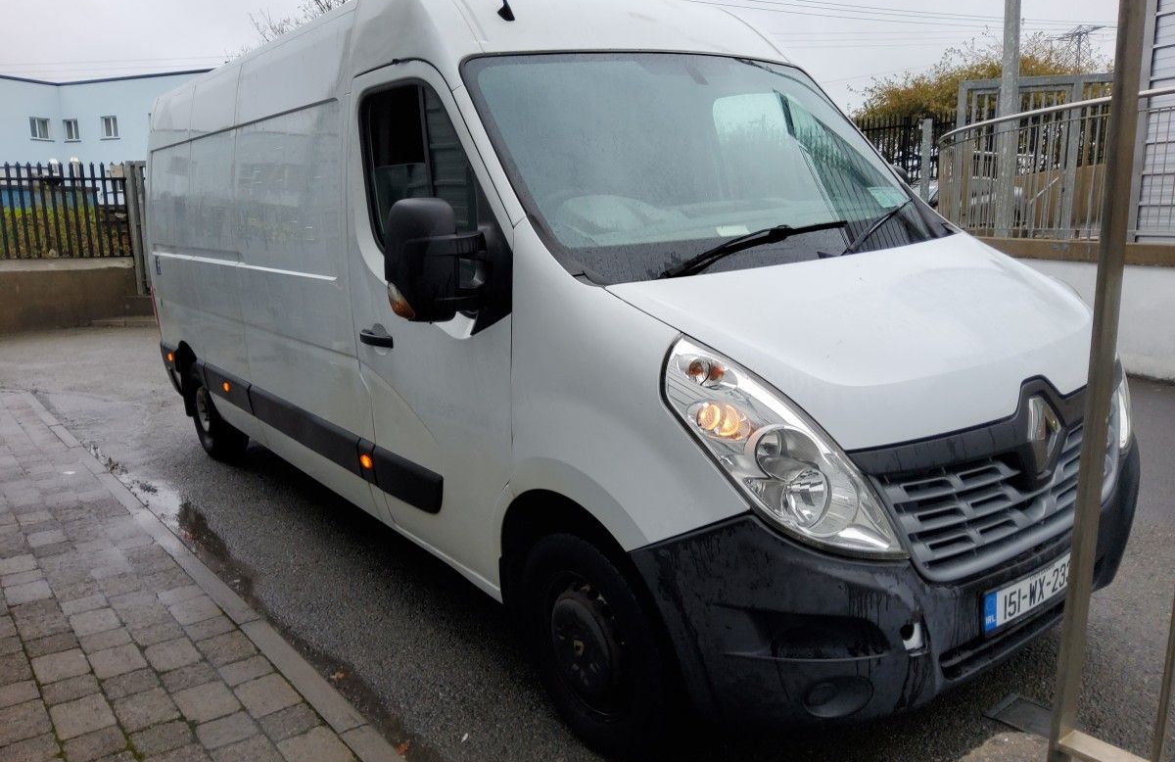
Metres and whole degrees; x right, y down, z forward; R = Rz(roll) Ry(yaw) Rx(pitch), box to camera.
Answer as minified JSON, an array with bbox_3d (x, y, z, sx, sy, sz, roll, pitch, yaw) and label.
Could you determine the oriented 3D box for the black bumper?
[{"bbox_3d":[1.074,0.472,2.673,1.970,0.710,0.560,-12,16,-35],"label":"black bumper"}]

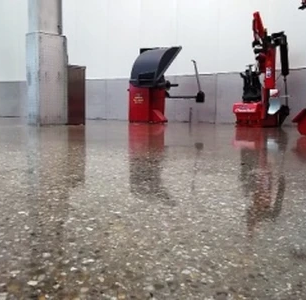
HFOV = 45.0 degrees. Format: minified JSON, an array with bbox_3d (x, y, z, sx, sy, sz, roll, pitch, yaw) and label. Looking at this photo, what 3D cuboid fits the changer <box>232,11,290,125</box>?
[{"bbox_3d":[1.998,-1.396,6.465,0.820,1.970,0.960,6,7,36],"label":"changer"}]

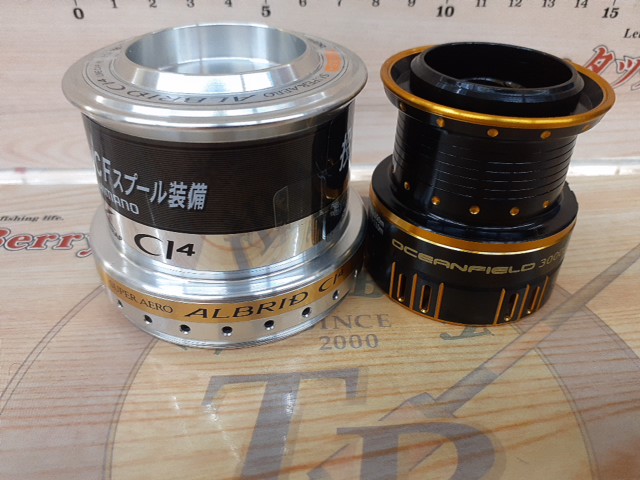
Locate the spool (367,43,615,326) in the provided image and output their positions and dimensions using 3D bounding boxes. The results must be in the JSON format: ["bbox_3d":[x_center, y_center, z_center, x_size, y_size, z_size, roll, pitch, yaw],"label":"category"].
[{"bbox_3d":[0.037,-0.017,0.122,0.052,0.053,0.052,-1,38,-2],"label":"spool"}]

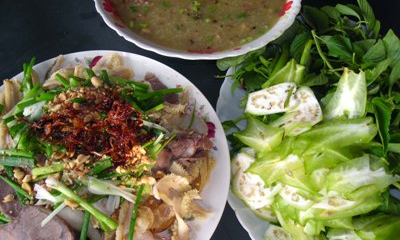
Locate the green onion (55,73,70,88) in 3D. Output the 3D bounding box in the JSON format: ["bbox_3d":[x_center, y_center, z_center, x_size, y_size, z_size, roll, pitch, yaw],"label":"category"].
[{"bbox_3d":[-0.133,-0.038,0.425,0.007,0.010,0.024,-35,65,-21],"label":"green onion"}]

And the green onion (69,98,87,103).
[{"bbox_3d":[-0.119,-0.019,0.427,0.017,0.005,0.006,0,62,-3],"label":"green onion"}]

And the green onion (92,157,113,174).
[{"bbox_3d":[-0.087,0.041,0.396,0.020,0.007,0.009,-35,69,-13],"label":"green onion"}]

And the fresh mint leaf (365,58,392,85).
[{"bbox_3d":[0.176,-0.047,0.433,0.013,0.013,0.041,41,65,21],"label":"fresh mint leaf"}]

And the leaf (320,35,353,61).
[{"bbox_3d":[0.151,-0.080,0.486,0.044,0.008,0.024,40,67,17],"label":"leaf"}]

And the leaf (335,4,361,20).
[{"bbox_3d":[0.161,-0.116,0.479,0.026,0.012,0.016,32,62,17],"label":"leaf"}]

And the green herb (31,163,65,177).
[{"bbox_3d":[-0.138,0.044,0.397,0.030,0.007,0.008,-11,63,0],"label":"green herb"}]

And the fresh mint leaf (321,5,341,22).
[{"bbox_3d":[0.143,-0.116,0.481,0.019,0.012,0.023,-31,64,-20],"label":"fresh mint leaf"}]

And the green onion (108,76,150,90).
[{"bbox_3d":[-0.074,-0.038,0.458,0.044,0.008,0.009,15,62,5],"label":"green onion"}]

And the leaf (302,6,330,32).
[{"bbox_3d":[0.138,-0.121,0.522,0.027,0.008,0.043,-35,69,-19],"label":"leaf"}]

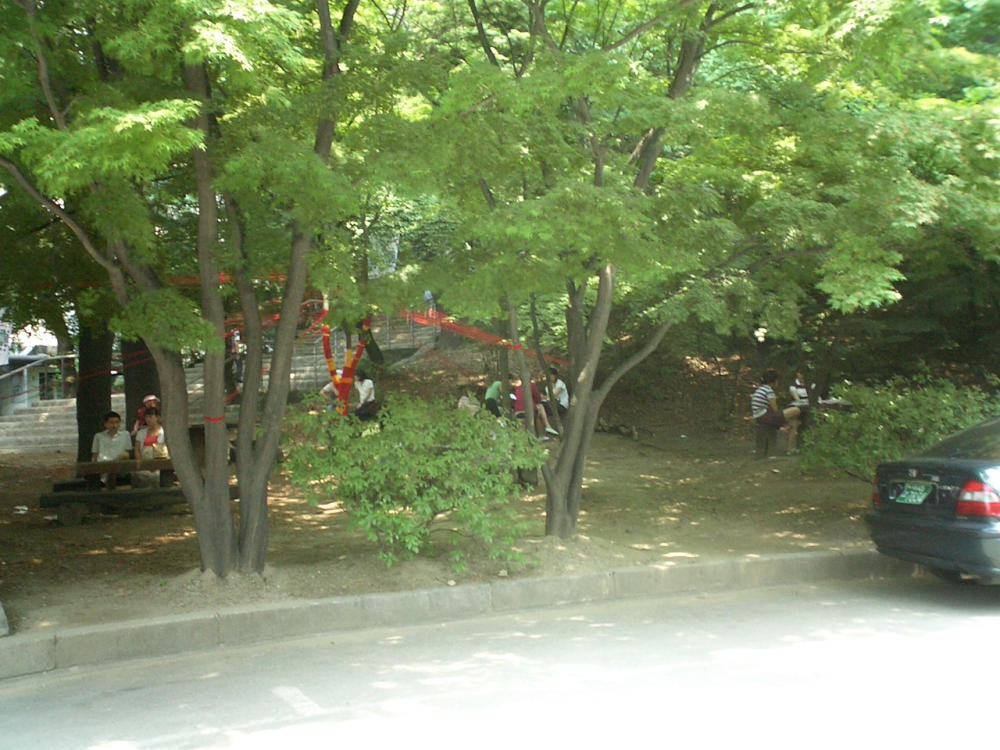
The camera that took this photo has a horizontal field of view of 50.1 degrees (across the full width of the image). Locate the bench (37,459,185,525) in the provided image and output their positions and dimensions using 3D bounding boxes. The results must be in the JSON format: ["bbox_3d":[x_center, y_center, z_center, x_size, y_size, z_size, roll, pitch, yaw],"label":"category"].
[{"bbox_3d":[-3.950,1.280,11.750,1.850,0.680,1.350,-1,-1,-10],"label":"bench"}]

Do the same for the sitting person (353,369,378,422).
[{"bbox_3d":[-2.280,0.475,18.000,0.680,1.150,0.500,-1,-1,-30],"label":"sitting person"}]

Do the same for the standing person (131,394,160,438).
[{"bbox_3d":[-4.650,0.960,14.200,0.480,1.420,0.360,-1,-1,-9],"label":"standing person"}]

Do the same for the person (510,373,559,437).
[{"bbox_3d":[0.600,0.540,18.700,0.820,1.190,0.520,-1,-1,18],"label":"person"}]

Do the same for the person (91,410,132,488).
[{"bbox_3d":[-4.500,1.040,12.400,0.520,1.220,0.750,-1,-1,-13],"label":"person"}]

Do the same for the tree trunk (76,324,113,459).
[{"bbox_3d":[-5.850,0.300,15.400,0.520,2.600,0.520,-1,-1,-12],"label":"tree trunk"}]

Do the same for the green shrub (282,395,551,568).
[{"bbox_3d":[-0.760,0.900,9.200,2.150,1.430,1.750,-1,-1,0],"label":"green shrub"}]

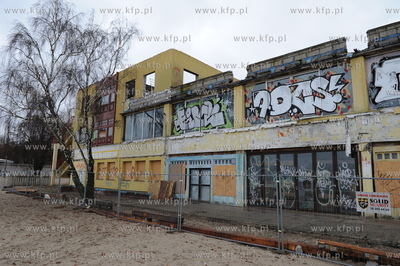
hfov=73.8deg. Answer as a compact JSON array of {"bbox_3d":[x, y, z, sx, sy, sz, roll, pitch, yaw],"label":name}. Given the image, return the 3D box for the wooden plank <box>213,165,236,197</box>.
[{"bbox_3d":[1.408,2.780,15.574,1.638,1.765,0.100,-7,-12,40],"label":"wooden plank"}]

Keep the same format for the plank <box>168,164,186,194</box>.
[{"bbox_3d":[-1.570,3.097,18.132,1.582,1.973,0.100,-7,-12,40],"label":"plank"}]

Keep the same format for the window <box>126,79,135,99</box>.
[{"bbox_3d":[-6.041,-3.713,23.380,1.399,1.733,0.220,-7,-12,40],"label":"window"}]

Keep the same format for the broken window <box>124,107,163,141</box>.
[{"bbox_3d":[-4.588,-0.632,21.593,5.120,2.361,0.200,-7,-12,40],"label":"broken window"}]

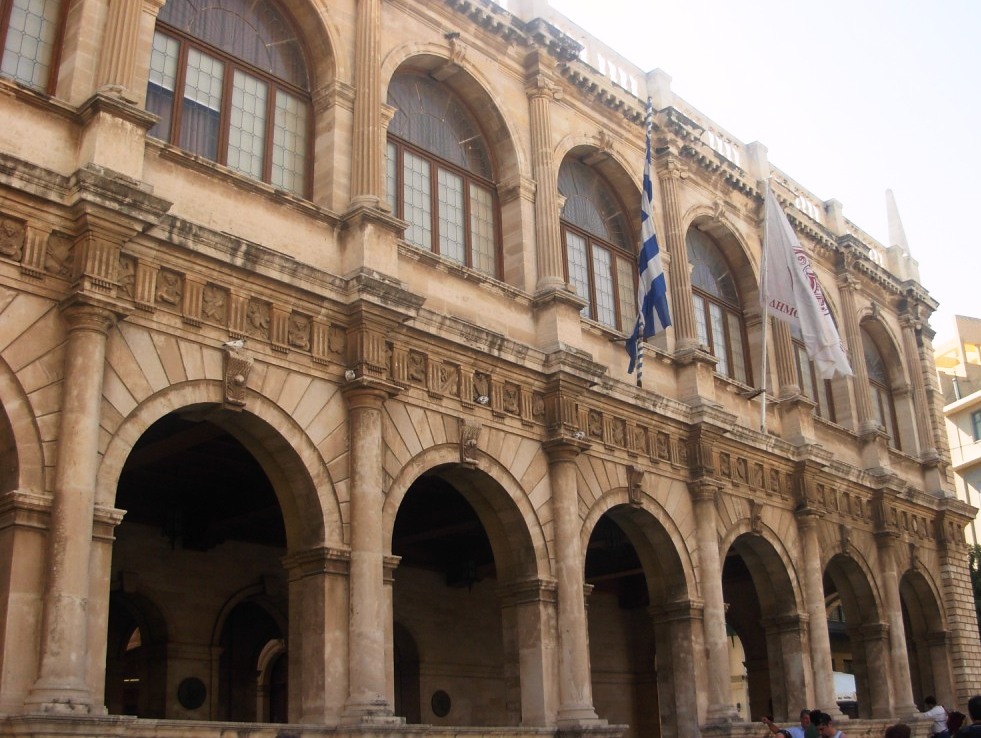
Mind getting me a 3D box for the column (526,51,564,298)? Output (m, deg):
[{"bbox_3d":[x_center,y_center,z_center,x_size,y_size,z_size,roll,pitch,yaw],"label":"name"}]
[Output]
[{"bbox_3d":[0.872,-2.936,16.660,0.461,4.153,0.497,-2,-21,-1],"label":"column"}]

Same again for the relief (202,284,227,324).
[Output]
[{"bbox_3d":[-3.345,-0.782,13.067,0.090,0.452,0.360,-21,-28,40],"label":"relief"}]

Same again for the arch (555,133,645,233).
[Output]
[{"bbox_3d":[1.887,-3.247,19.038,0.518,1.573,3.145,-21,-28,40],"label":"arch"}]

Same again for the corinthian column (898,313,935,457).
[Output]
[{"bbox_3d":[11.793,0.505,29.802,0.500,4.280,0.620,-21,-28,40],"label":"corinthian column"}]

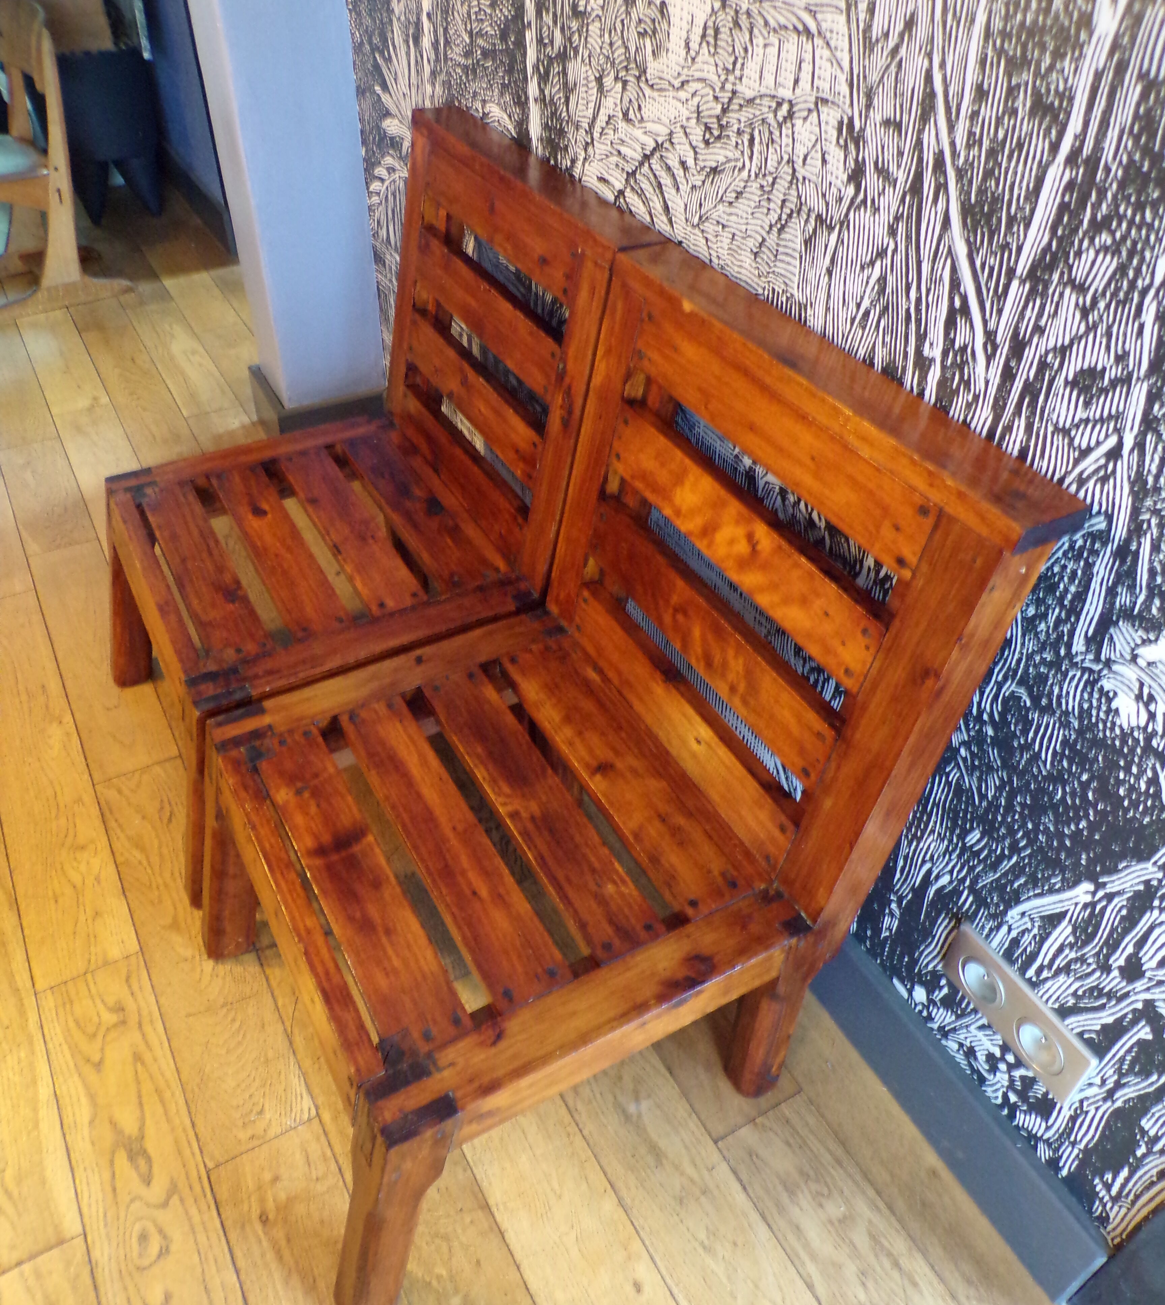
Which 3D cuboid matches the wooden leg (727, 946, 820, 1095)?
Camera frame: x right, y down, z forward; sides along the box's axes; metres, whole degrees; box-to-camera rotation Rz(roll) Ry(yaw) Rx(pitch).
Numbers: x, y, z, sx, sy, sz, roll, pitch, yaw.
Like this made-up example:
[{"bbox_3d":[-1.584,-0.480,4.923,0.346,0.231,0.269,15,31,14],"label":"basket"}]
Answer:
[{"bbox_3d":[0.189,0.357,1.087,0.053,0.334,0.053,-22,48,-20],"label":"wooden leg"}]

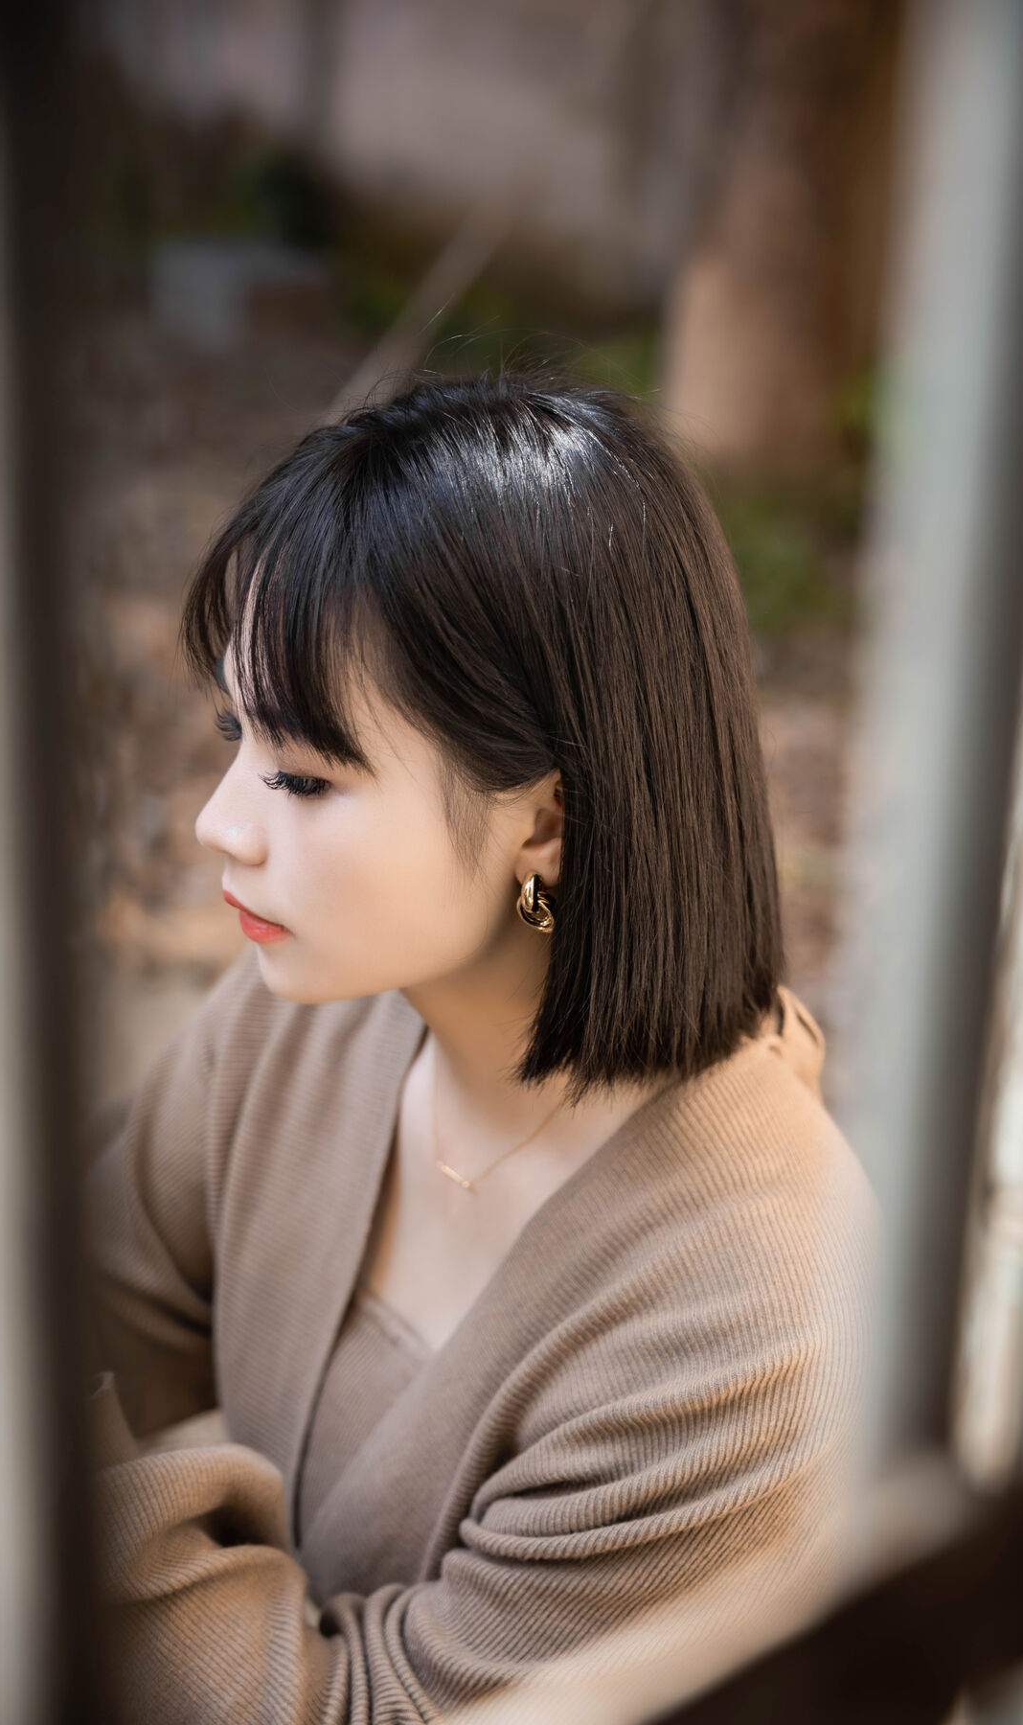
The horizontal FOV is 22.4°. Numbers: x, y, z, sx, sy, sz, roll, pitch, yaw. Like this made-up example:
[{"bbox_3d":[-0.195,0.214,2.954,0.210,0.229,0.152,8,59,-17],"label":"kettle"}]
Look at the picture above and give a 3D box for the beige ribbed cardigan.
[{"bbox_3d":[-0.035,0.262,1.180,0.450,0.450,0.360,18,26,37],"label":"beige ribbed cardigan"}]

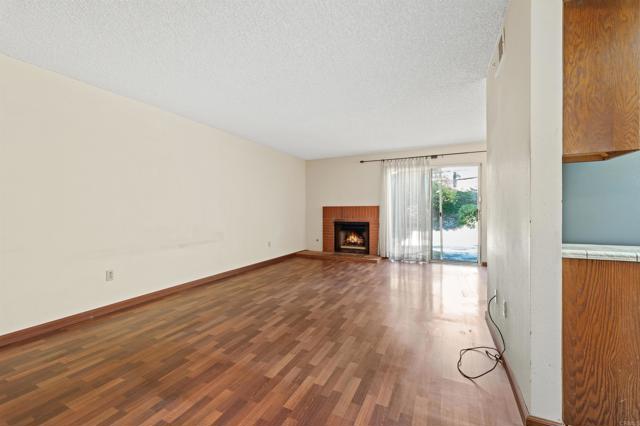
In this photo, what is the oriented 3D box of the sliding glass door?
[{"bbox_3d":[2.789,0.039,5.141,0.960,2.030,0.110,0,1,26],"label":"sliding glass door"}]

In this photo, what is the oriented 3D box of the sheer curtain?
[{"bbox_3d":[1.848,-0.055,5.446,1.080,2.220,0.130,0,1,26],"label":"sheer curtain"}]

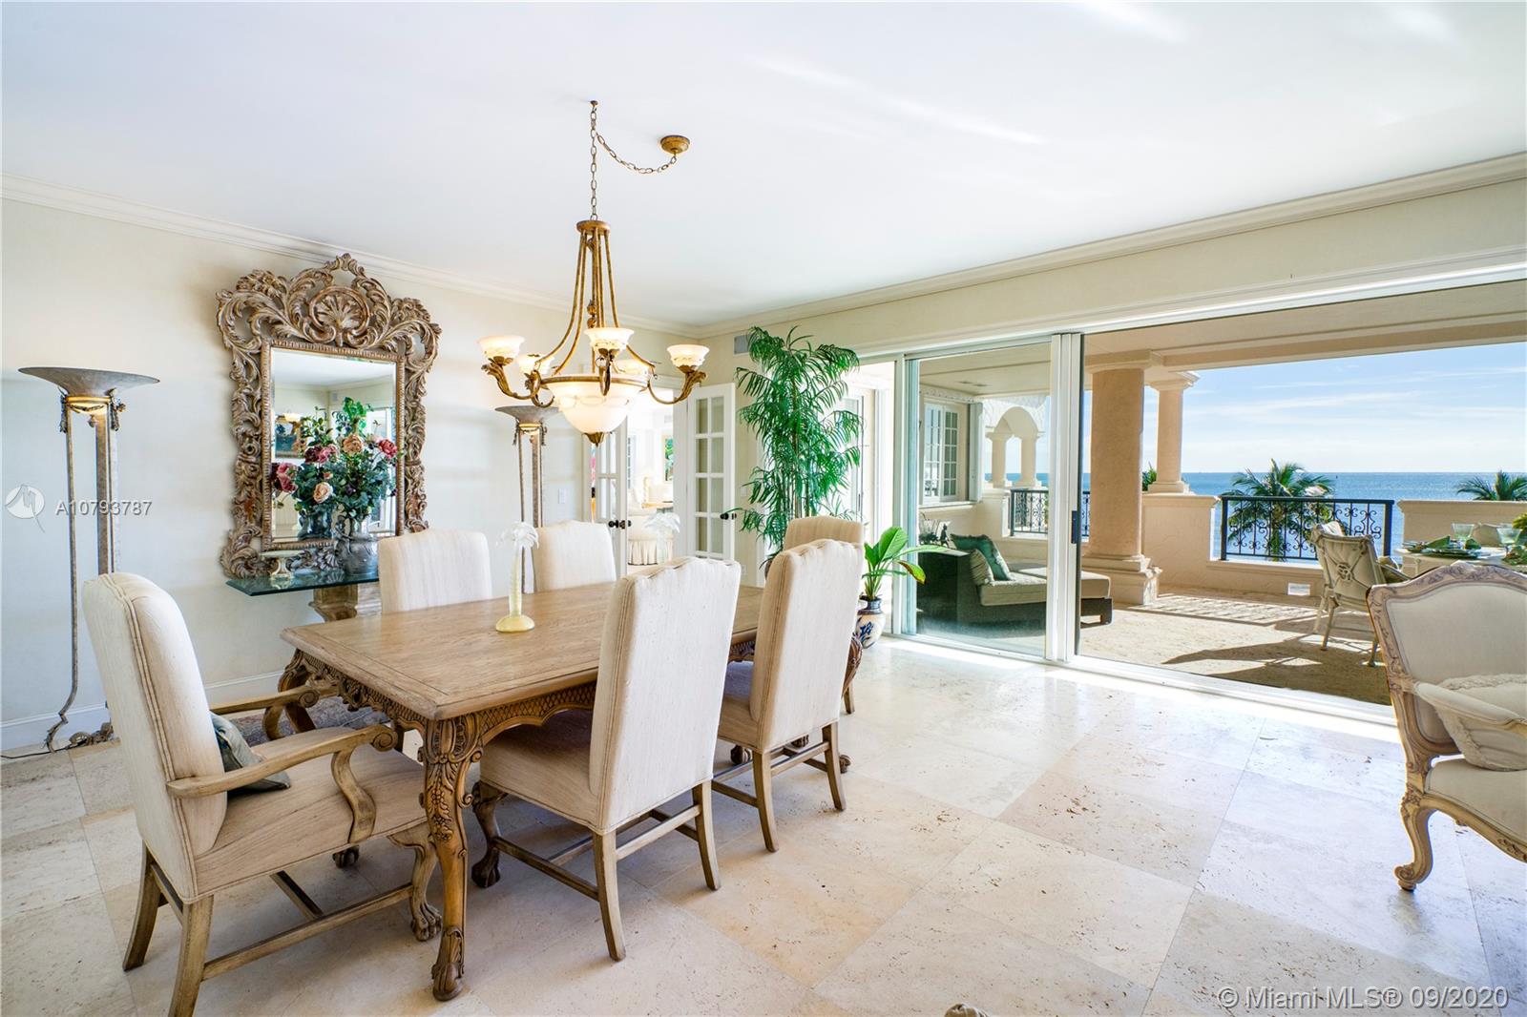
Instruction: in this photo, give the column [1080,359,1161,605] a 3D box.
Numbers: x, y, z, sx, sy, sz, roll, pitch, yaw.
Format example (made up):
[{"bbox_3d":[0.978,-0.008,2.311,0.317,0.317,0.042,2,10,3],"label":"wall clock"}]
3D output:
[{"bbox_3d":[4.112,-0.328,7.324,0.710,2.680,0.710,2,4,40],"label":"column"}]

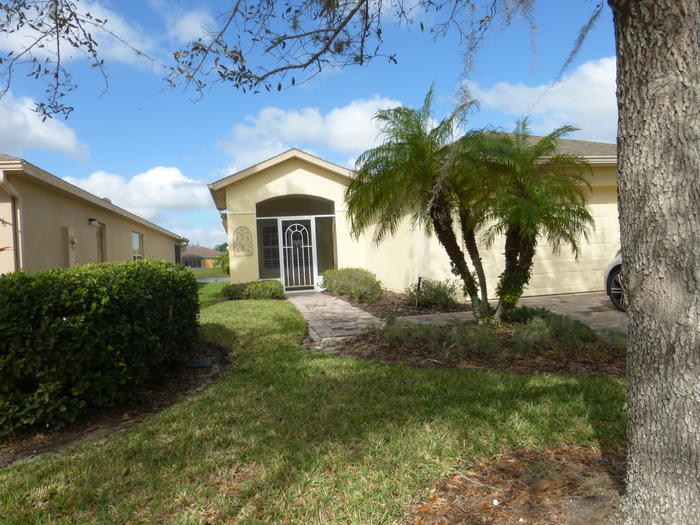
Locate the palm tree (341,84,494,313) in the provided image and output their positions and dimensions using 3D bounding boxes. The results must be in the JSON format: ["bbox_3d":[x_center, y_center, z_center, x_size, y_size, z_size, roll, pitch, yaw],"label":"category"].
[{"bbox_3d":[1.016,-0.875,7.200,2.250,3.400,2.100,-3,0,-12],"label":"palm tree"}]

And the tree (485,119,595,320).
[{"bbox_3d":[2.801,-0.642,7.250,1.750,2.980,1.700,-3,0,-12],"label":"tree"}]

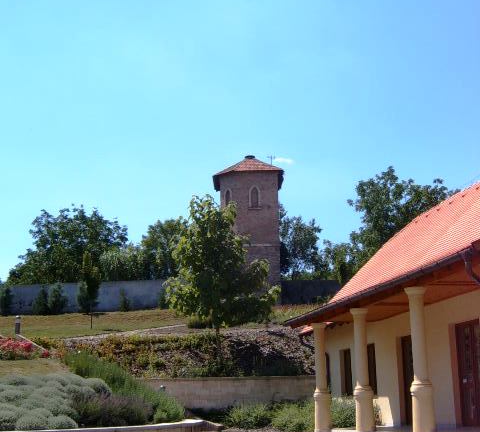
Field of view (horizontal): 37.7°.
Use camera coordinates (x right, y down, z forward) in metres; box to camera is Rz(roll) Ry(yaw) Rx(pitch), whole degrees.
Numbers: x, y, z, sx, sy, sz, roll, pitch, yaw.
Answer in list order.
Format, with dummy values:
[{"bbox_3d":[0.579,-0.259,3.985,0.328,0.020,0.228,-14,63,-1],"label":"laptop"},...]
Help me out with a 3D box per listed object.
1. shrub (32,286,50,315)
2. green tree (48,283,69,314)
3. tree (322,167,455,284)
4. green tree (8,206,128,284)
[{"bbox_3d":[-13.969,5.912,49.197,1.120,1.968,1.120,4,-16,-15],"label":"shrub"},{"bbox_3d":[-12.719,5.774,49.234,1.401,2.253,1.401,4,-16,-14],"label":"green tree"},{"bbox_3d":[12.215,1.061,57.793,10.858,10.859,9.772,-3,-16,12],"label":"tree"},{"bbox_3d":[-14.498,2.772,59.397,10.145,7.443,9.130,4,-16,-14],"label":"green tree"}]

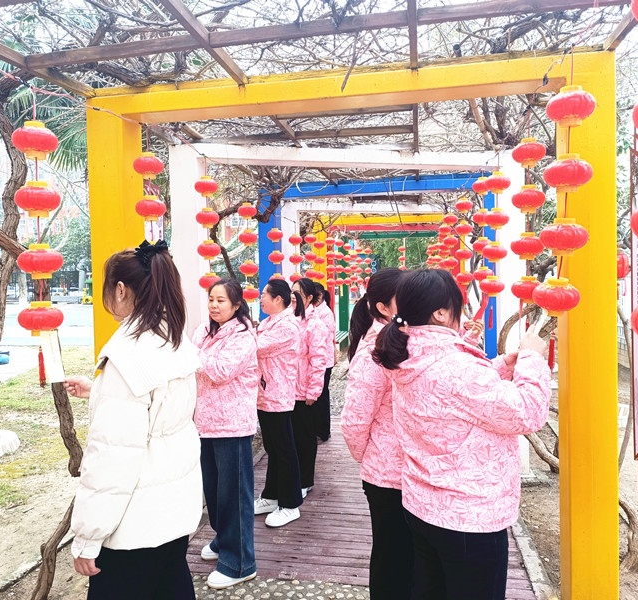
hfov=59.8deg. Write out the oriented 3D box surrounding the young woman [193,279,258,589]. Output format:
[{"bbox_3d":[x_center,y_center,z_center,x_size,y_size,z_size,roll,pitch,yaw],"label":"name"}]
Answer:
[{"bbox_3d":[-0.530,0.690,3.080,0.450,1.630,0.500,-2,2,-34],"label":"young woman"}]

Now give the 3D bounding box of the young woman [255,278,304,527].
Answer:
[{"bbox_3d":[-0.276,0.681,3.740,0.420,1.620,0.500,-1,1,-18],"label":"young woman"}]

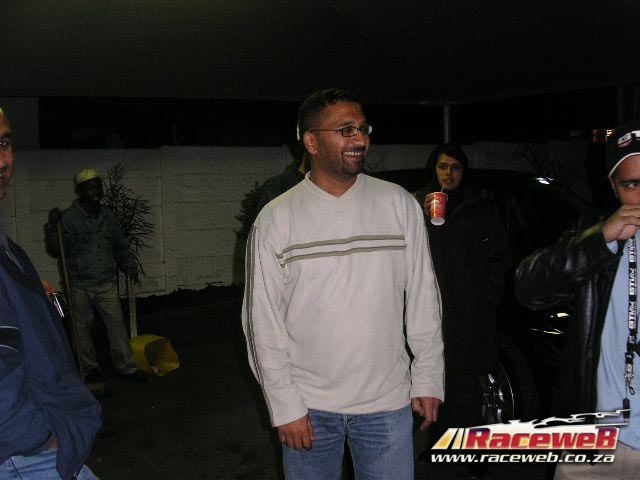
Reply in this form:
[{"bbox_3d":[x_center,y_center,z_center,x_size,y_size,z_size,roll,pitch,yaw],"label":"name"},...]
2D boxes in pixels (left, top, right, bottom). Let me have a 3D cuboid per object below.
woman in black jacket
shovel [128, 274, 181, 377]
[{"bbox_3d":[0.715,0.338,3.446,0.500,1.620,0.380,-1,3,17],"label":"woman in black jacket"},{"bbox_3d":[-1.362,0.693,5.805,0.380,0.820,0.330,-1,4,29],"label":"shovel"}]

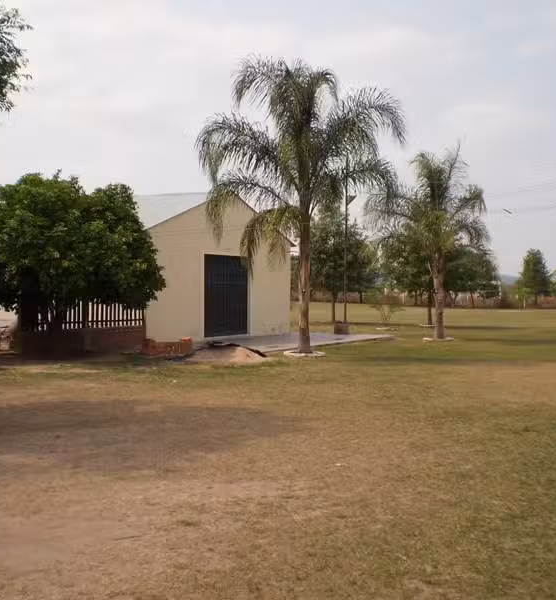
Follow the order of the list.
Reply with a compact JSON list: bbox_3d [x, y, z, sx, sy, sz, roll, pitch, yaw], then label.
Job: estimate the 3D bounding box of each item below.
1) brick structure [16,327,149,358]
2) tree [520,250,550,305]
[{"bbox_3d":[-4.951,1.054,21.412,3.260,0.740,0.300,0,1,-25],"label":"brick structure"},{"bbox_3d":[25.897,-2.088,83.988,3.250,5.800,3.200,0,1,0],"label":"tree"}]

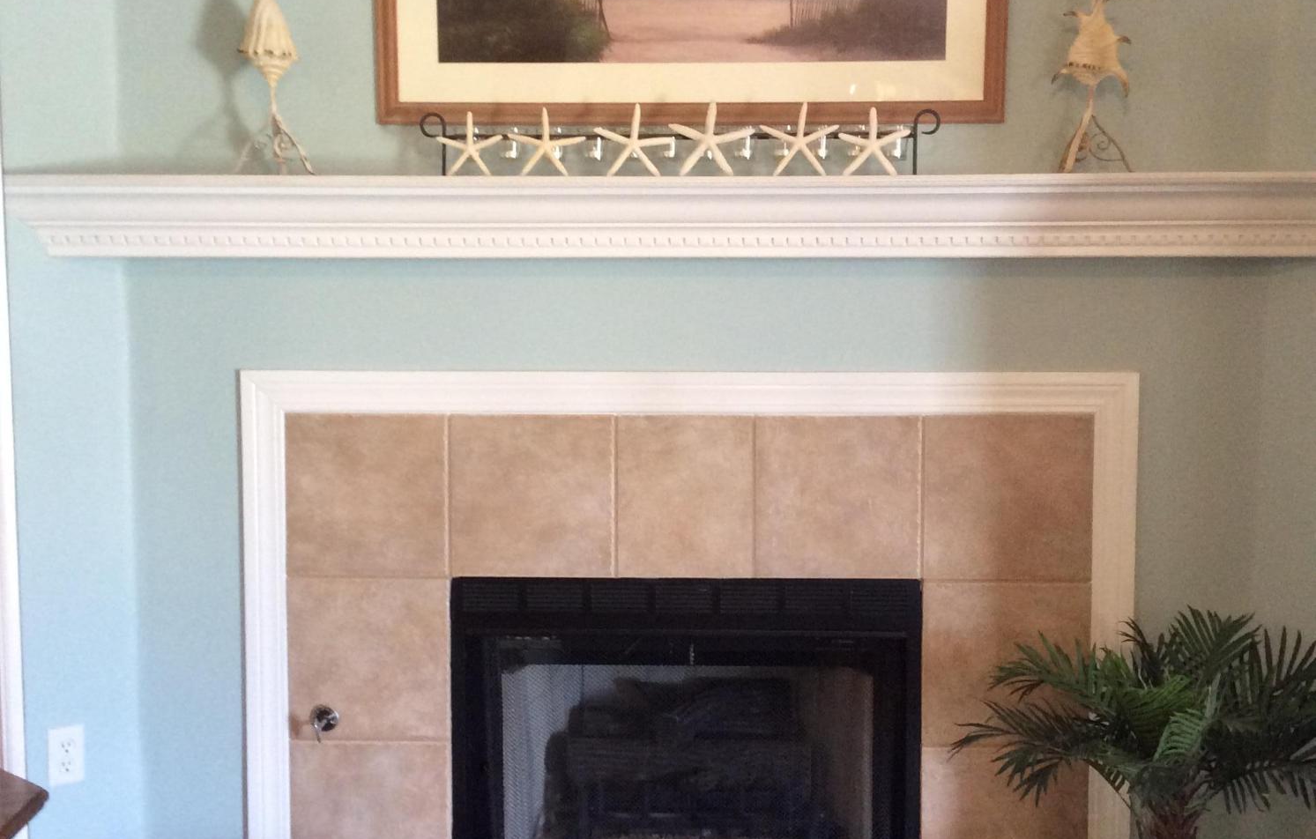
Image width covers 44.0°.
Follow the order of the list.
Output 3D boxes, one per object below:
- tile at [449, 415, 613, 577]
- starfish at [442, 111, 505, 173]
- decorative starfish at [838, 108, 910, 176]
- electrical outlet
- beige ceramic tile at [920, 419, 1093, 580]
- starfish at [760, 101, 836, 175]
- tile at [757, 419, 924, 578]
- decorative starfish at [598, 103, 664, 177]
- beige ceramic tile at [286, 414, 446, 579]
[{"bbox_3d":[-0.252,0.153,3.241,0.327,0.324,0.010,0,4,2],"label":"tile"},{"bbox_3d":[-0.359,-0.522,3.097,0.125,0.127,0.022,0,4,2],"label":"starfish"},{"bbox_3d":[0.409,-0.522,3.066,0.137,0.131,0.022,0,4,2],"label":"decorative starfish"},{"bbox_3d":[-1.175,0.670,3.237,0.071,0.115,0.008,-4,6,-44],"label":"electrical outlet"},{"bbox_3d":[0.690,0.155,3.207,0.332,0.330,0.010,0,4,2],"label":"beige ceramic tile"},{"bbox_3d":[0.268,-0.528,3.071,0.151,0.142,0.022,0,4,2],"label":"starfish"},{"bbox_3d":[0.363,0.158,3.292,0.333,0.333,0.012,0,4,2],"label":"tile"},{"bbox_3d":[-0.045,-0.524,3.067,0.147,0.146,0.024,0,-4,2],"label":"decorative starfish"},{"bbox_3d":[-0.583,0.153,3.253,0.321,0.327,0.010,0,4,2],"label":"beige ceramic tile"}]

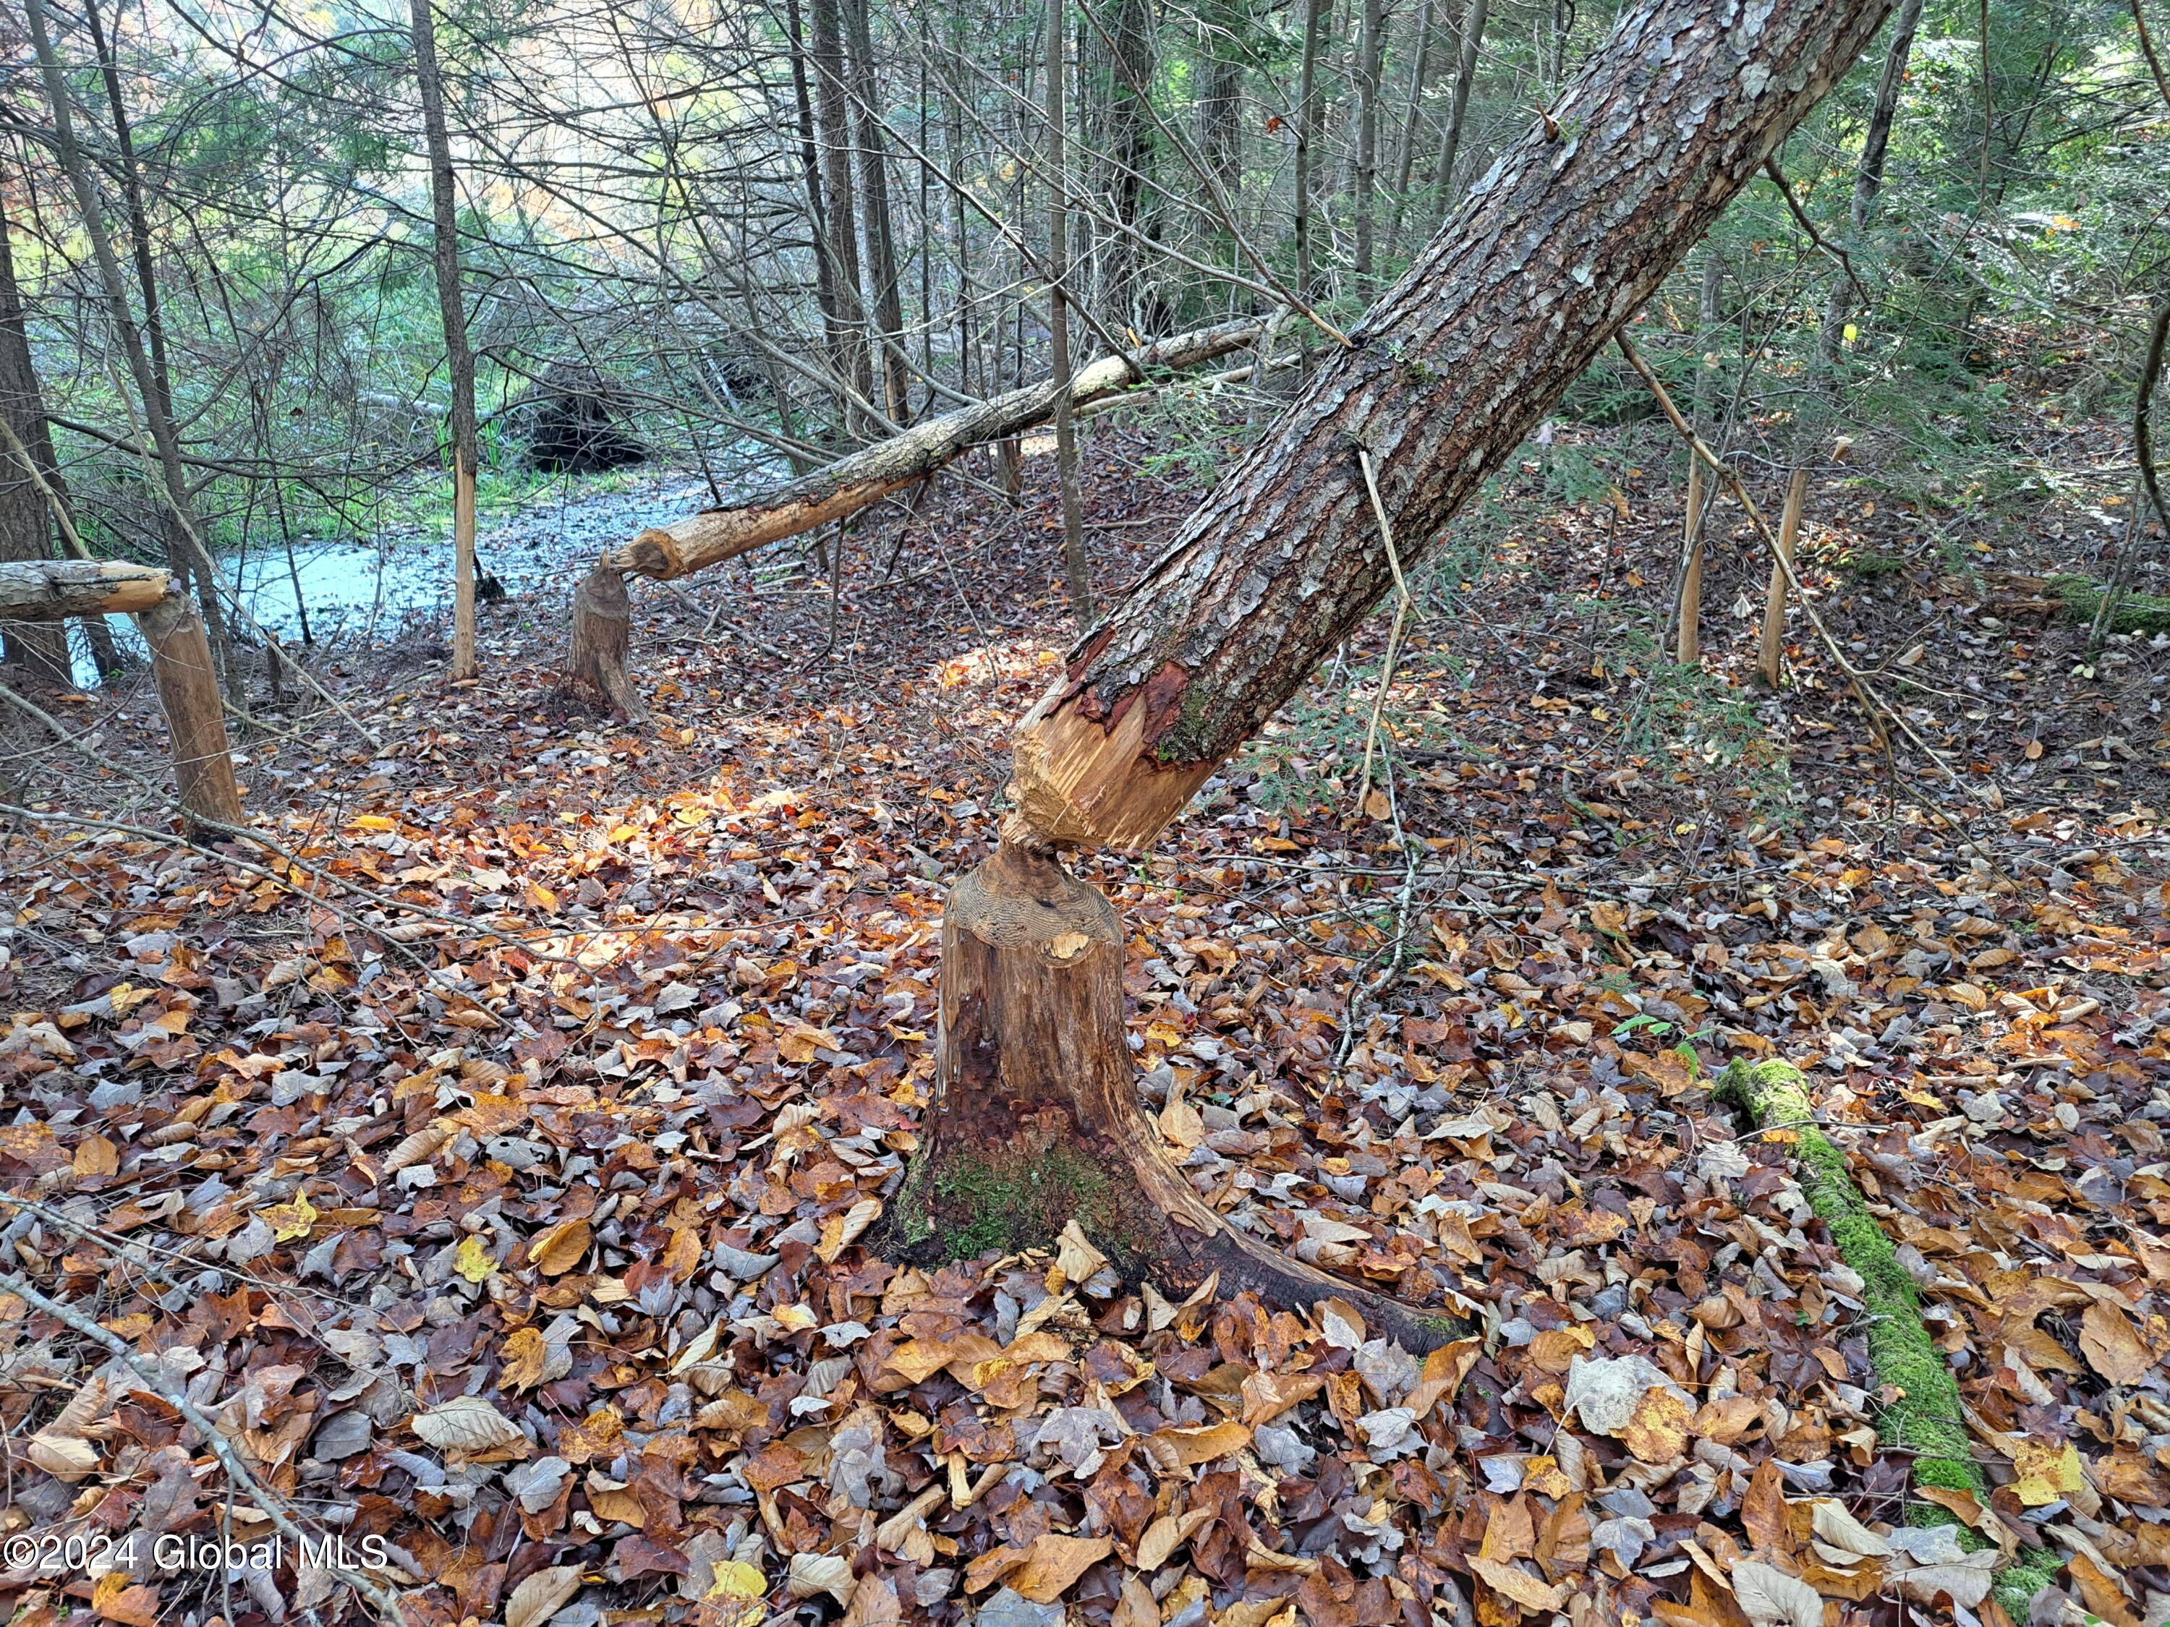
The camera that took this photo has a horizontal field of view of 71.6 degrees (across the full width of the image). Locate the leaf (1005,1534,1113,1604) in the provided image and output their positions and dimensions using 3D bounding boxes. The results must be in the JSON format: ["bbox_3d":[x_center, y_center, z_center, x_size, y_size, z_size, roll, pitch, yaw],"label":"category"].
[{"bbox_3d":[-0.030,0.818,1.657,0.131,0.030,0.065,-26,41,-36],"label":"leaf"}]

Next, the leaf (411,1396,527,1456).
[{"bbox_3d":[-0.764,0.758,1.865,0.119,0.030,0.070,-10,55,-26],"label":"leaf"}]

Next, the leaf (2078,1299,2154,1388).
[{"bbox_3d":[1.380,0.711,2.022,0.073,0.030,0.126,-13,36,8],"label":"leaf"}]

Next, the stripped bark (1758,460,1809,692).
[{"bbox_3d":[2.690,-0.906,5.777,0.083,0.829,0.083,9,19,24],"label":"stripped bark"}]

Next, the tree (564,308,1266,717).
[{"bbox_3d":[-0.521,-1.463,6.690,3.860,1.500,0.360,-13,21,-37],"label":"tree"}]

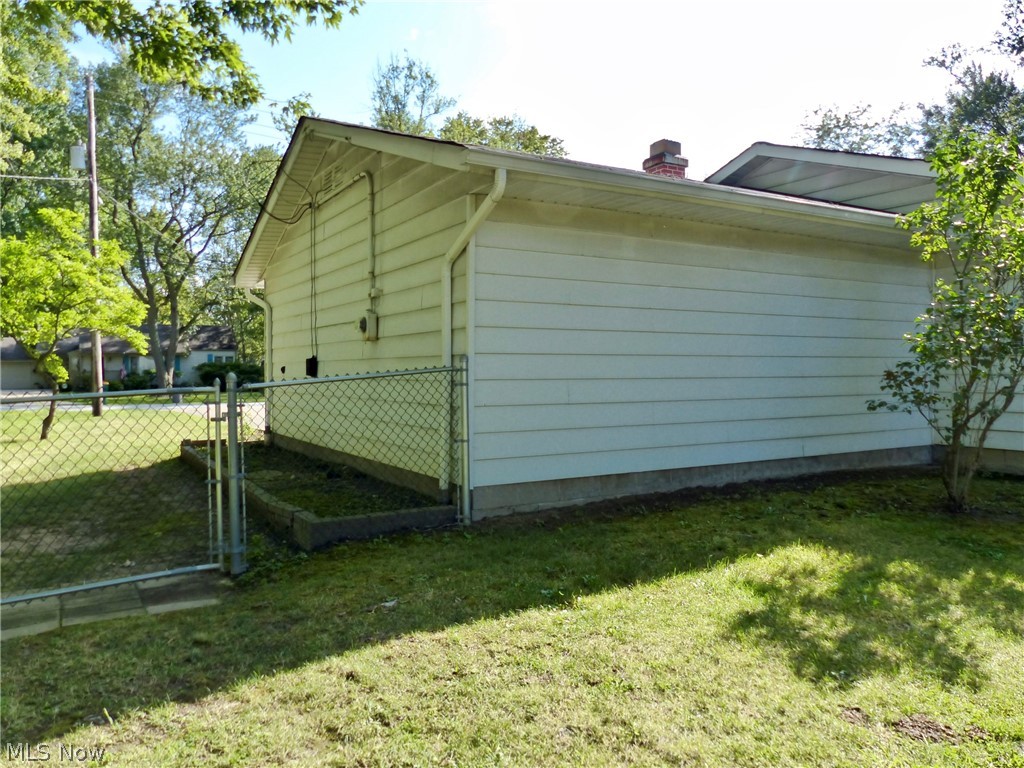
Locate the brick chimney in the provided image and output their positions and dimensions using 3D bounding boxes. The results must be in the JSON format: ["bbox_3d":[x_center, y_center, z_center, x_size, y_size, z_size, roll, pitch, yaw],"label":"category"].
[{"bbox_3d":[2.363,-3.382,11.466,0.480,0.670,0.470,-1,1,-30],"label":"brick chimney"}]

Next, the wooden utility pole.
[{"bbox_3d":[-13.126,-4.382,23.256,0.310,10.750,0.310,-1,1,-30],"label":"wooden utility pole"}]

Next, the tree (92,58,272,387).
[{"bbox_3d":[-19.251,-9.114,42.919,10.800,19.800,10.500,-1,1,-24],"label":"tree"}]

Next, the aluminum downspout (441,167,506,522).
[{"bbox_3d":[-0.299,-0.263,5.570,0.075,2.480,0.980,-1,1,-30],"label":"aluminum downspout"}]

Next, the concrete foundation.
[{"bbox_3d":[2.291,0.884,7.299,6.100,0.270,0.200,-1,1,-30],"label":"concrete foundation"}]

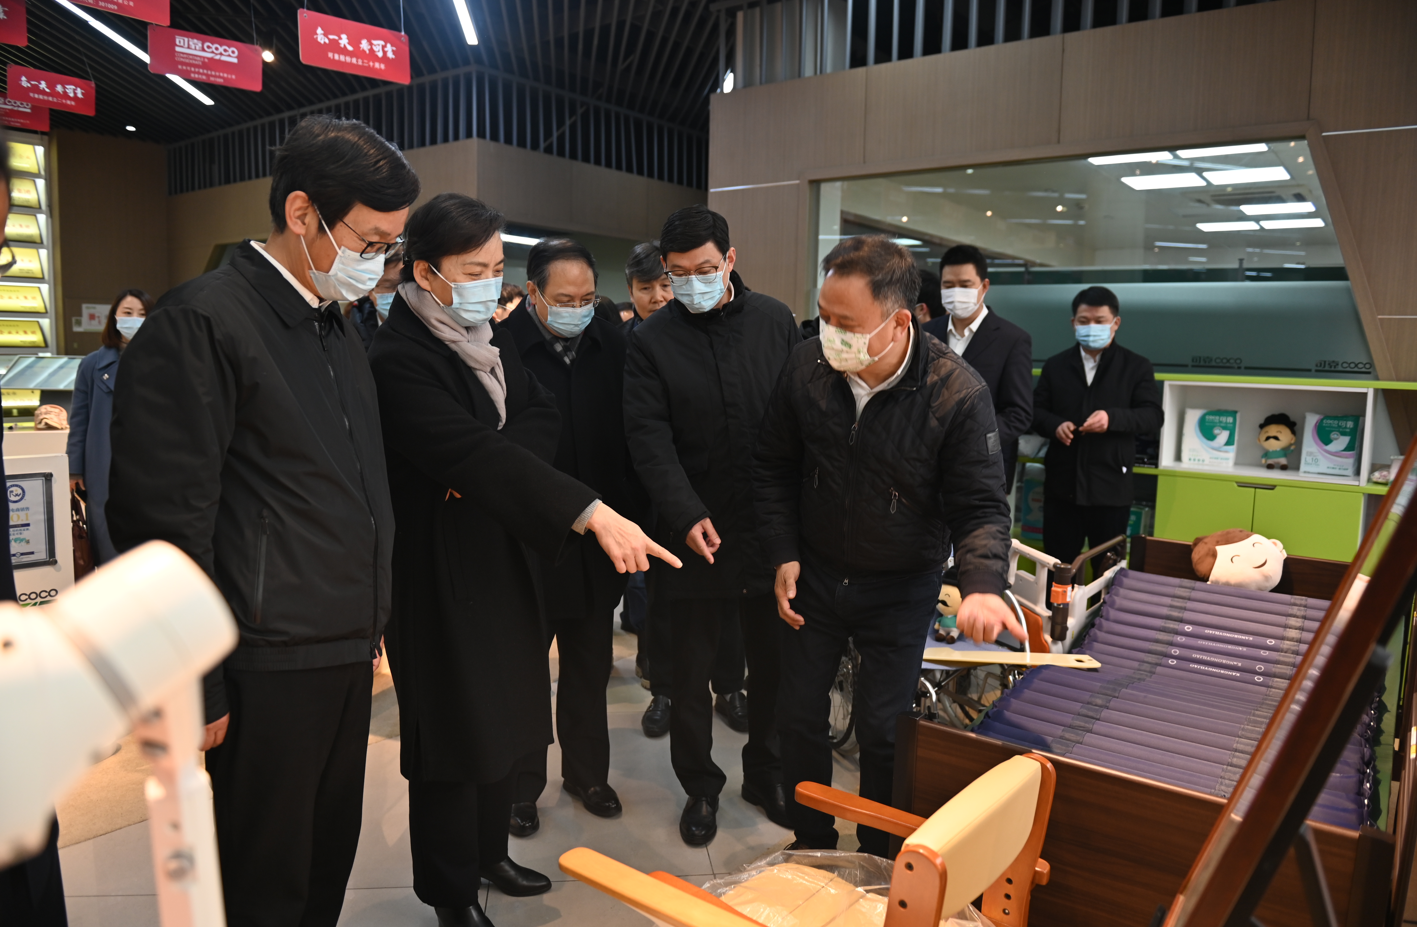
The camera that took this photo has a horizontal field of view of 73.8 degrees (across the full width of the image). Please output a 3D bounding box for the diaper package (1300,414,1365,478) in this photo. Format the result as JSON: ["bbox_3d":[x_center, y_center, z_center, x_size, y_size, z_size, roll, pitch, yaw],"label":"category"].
[{"bbox_3d":[2.608,-0.074,3.950,0.190,0.250,0.100,5,8,37],"label":"diaper package"}]

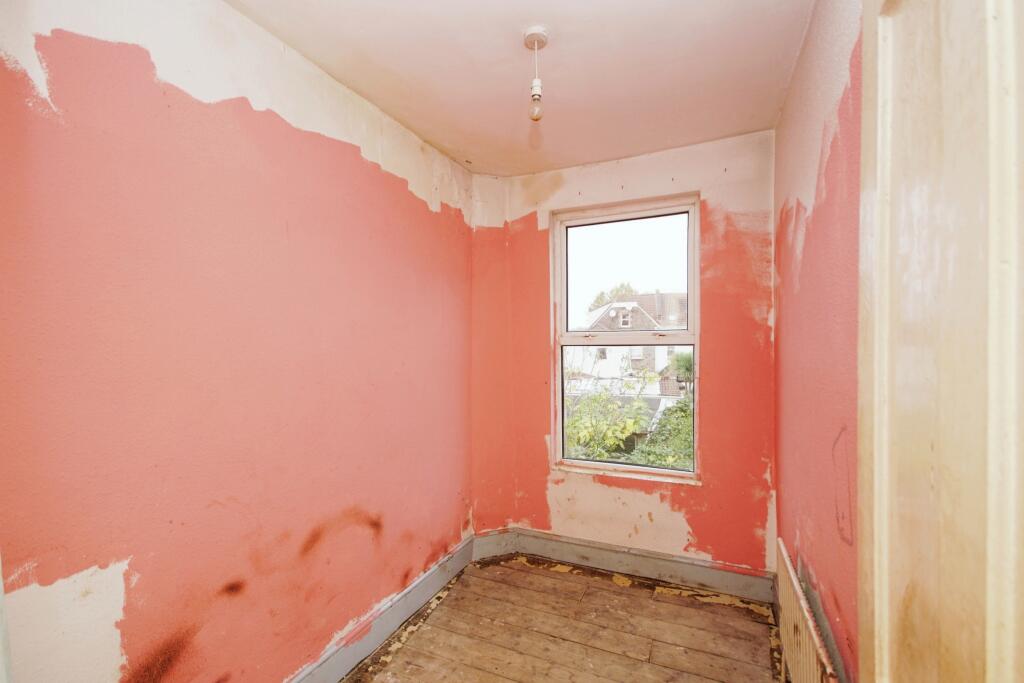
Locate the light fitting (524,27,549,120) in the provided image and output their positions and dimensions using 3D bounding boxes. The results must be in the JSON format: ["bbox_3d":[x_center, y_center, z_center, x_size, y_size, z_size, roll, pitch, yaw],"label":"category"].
[{"bbox_3d":[0.087,-0.933,1.510,0.081,0.302,0.081,0,0,0],"label":"light fitting"}]

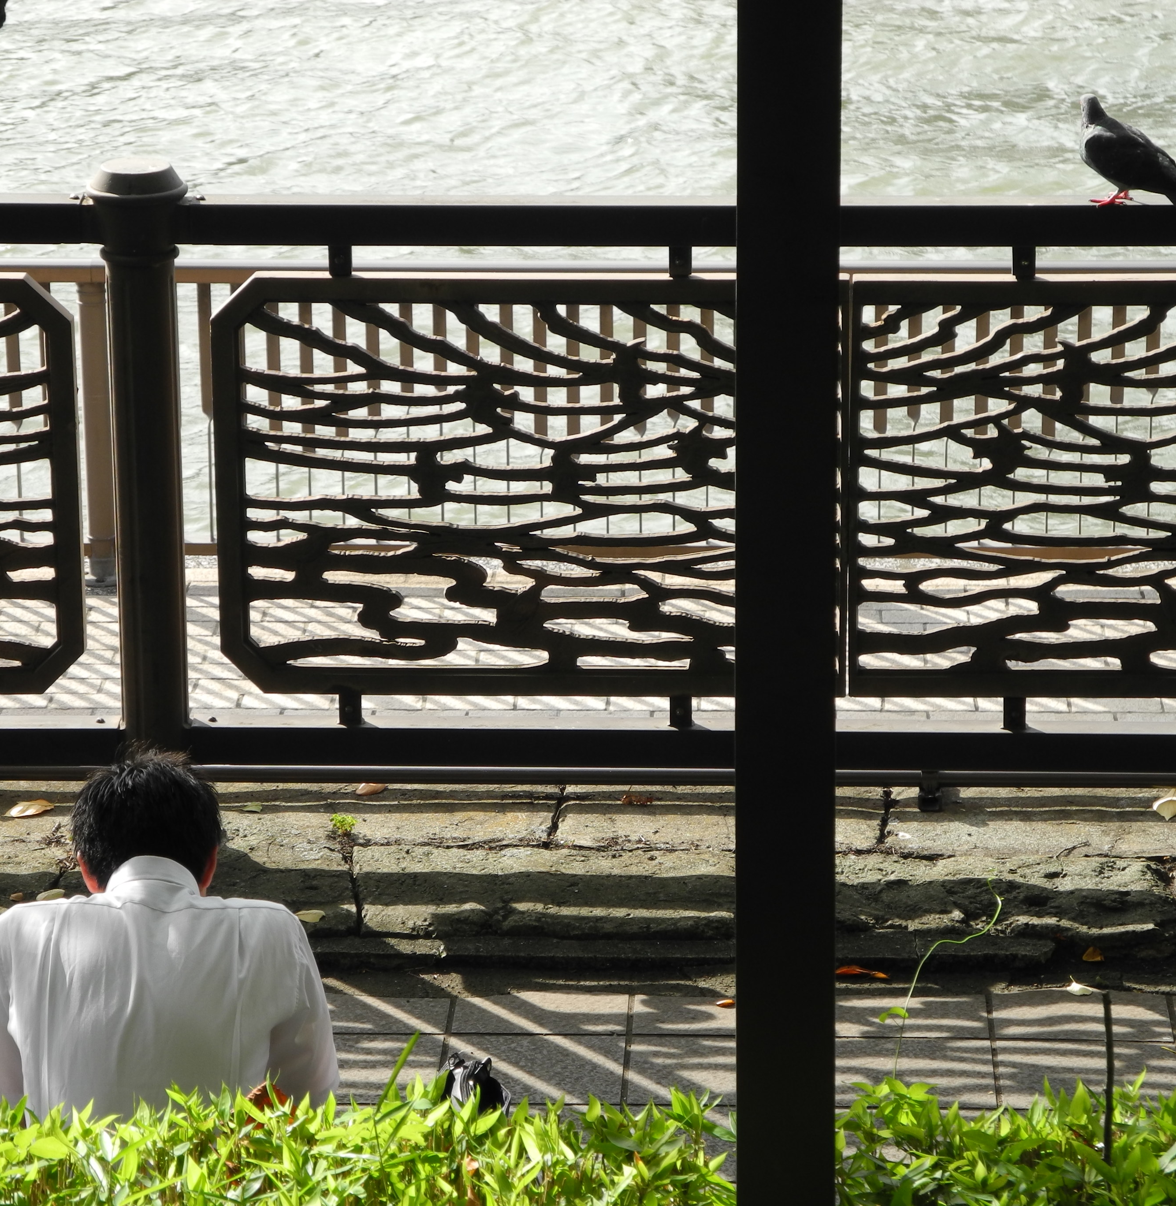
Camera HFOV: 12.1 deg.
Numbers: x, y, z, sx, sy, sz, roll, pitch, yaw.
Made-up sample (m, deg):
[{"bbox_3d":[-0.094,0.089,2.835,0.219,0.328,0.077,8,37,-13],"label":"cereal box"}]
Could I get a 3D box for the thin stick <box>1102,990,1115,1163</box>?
[{"bbox_3d":[0.680,0.624,7.219,0.013,0.270,0.013,-1,17,0],"label":"thin stick"}]

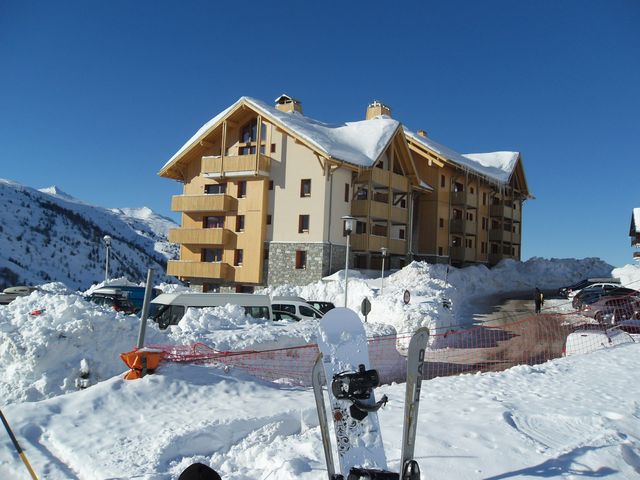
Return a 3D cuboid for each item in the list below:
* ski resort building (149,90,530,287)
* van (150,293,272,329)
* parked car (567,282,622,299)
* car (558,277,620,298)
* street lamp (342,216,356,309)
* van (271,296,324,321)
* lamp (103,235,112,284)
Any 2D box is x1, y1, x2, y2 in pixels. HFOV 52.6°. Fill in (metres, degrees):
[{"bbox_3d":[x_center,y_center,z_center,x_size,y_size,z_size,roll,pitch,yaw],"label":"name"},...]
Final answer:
[{"bbox_3d":[6.100,-3.062,68.076,20.500,18.000,42.500,1,-3,34],"label":"ski resort building"},{"bbox_3d":[-4.944,3.388,27.000,5.600,2.420,2.000,4,-3,-32],"label":"van"},{"bbox_3d":[19.636,3.774,45.300,4.400,1.450,1.770,2,-3,13],"label":"parked car"},{"bbox_3d":[20.139,3.674,48.000,4.400,1.680,1.800,2,-3,13],"label":"car"},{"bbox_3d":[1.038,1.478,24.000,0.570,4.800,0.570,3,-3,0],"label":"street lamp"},{"bbox_3d":[-1.475,3.956,33.500,4.600,1.950,1.870,4,-3,-30],"label":"van"},{"bbox_3d":[-15.763,2.095,48.000,0.550,4.900,0.550,3,-3,0],"label":"lamp"}]

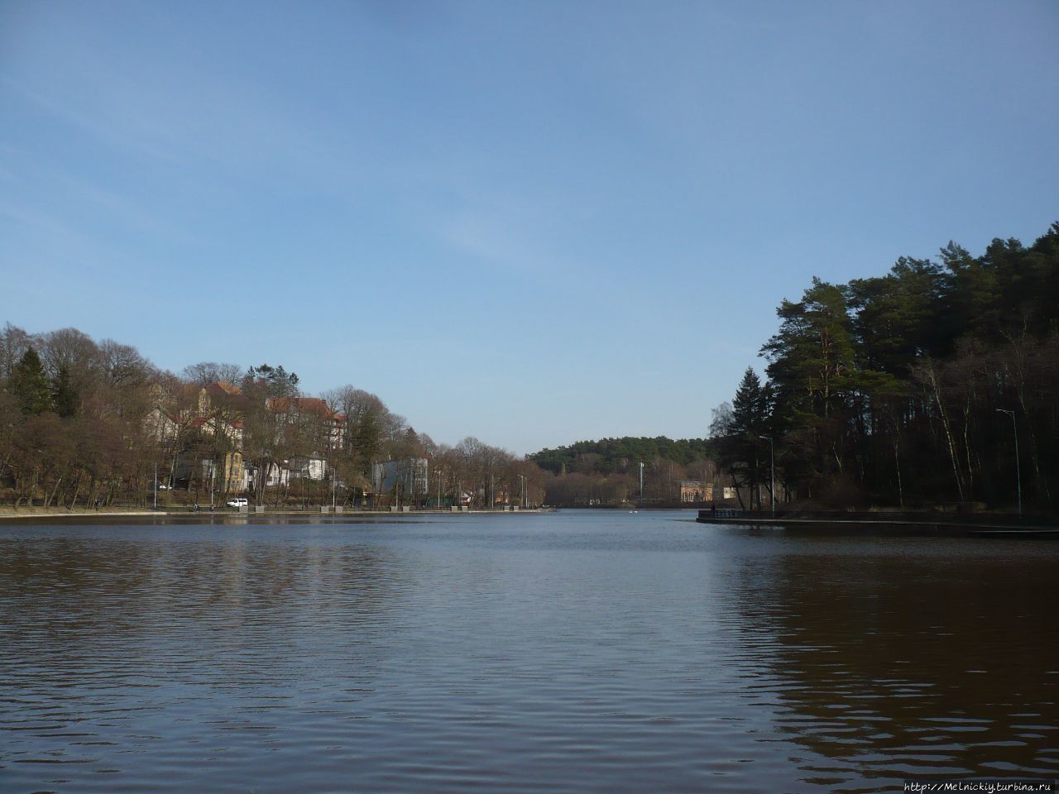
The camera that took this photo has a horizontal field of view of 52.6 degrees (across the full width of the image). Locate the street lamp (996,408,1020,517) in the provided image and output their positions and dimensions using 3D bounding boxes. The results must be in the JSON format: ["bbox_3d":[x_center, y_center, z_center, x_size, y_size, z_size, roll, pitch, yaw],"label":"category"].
[{"bbox_3d":[39.836,5.542,88.774,1.690,9.100,0.300,2,-6,-18],"label":"street lamp"}]

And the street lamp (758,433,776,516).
[{"bbox_3d":[26.552,8.871,119.594,1.690,9.100,0.300,2,-6,-21],"label":"street lamp"}]

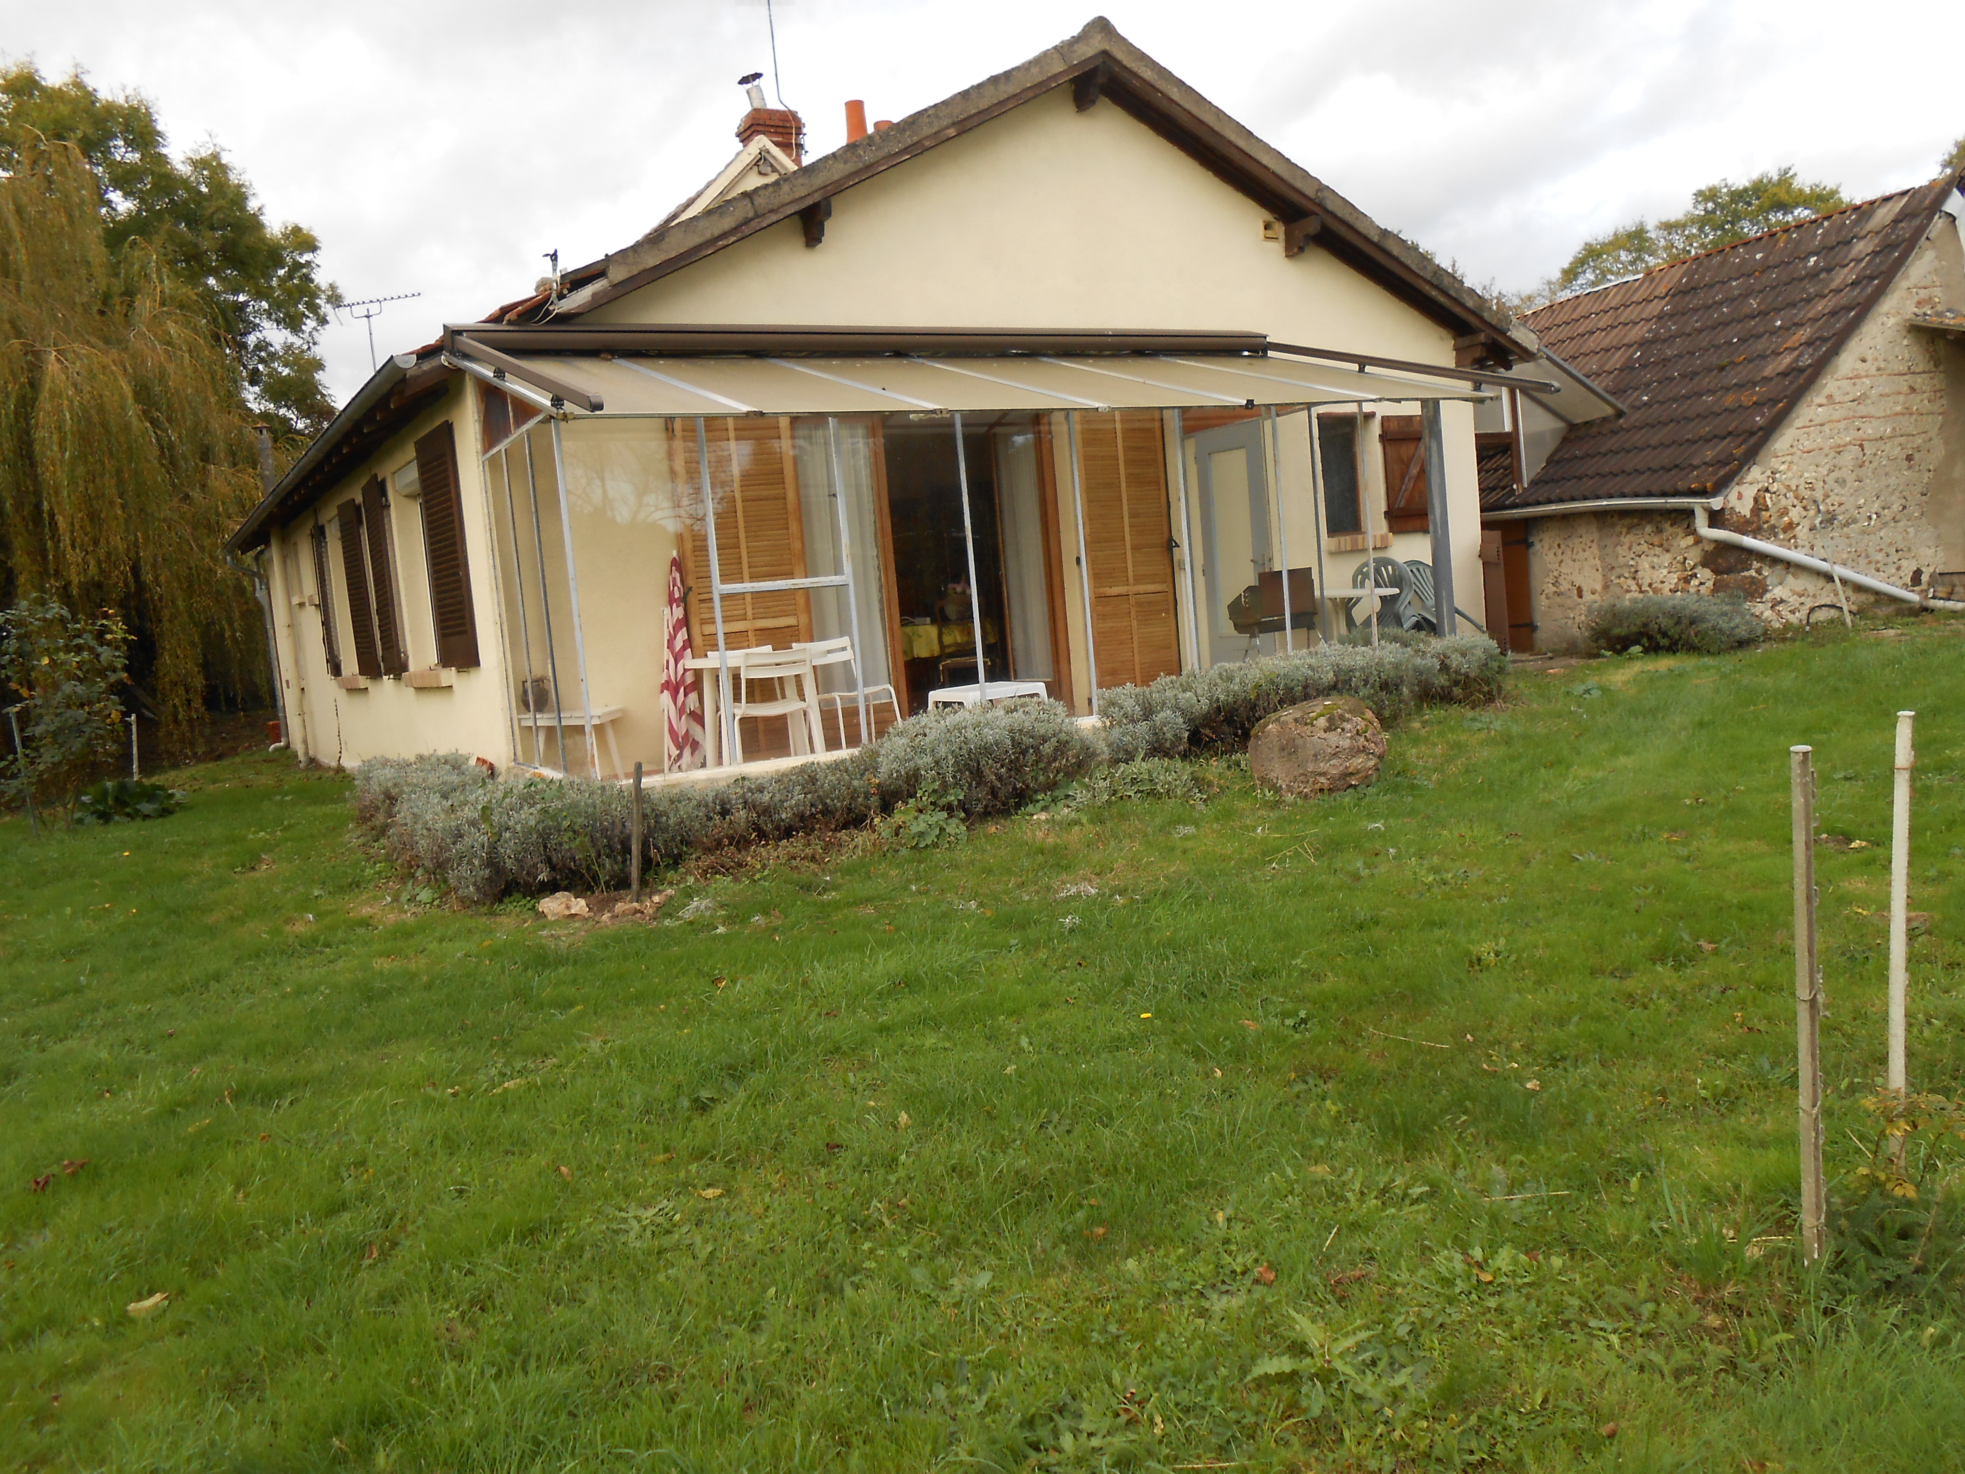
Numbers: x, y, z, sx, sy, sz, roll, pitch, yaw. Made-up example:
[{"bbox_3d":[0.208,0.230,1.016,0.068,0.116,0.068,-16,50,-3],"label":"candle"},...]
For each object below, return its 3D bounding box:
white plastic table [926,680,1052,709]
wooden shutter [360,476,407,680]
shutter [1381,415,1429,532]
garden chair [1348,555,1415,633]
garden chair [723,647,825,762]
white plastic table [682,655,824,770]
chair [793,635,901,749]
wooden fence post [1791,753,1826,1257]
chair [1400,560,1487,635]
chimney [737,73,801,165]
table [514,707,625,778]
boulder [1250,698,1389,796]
[{"bbox_3d":[0.027,-0.126,9.562,0.580,0.390,0.630,-9,6,-30],"label":"white plastic table"},{"bbox_3d":[-4.311,-1.143,10.637,0.050,1.360,0.700,-9,6,-30],"label":"wooden shutter"},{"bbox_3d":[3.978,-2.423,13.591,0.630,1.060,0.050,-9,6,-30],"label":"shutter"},{"bbox_3d":[2.871,-0.777,10.609,0.510,0.940,0.540,-3,6,20],"label":"garden chair"},{"bbox_3d":[-1.178,-0.087,8.218,0.430,0.775,0.510,-8,6,-22],"label":"garden chair"},{"bbox_3d":[-1.273,-0.090,8.588,0.730,0.730,0.730,-7,6,-20],"label":"white plastic table"},{"bbox_3d":[-0.872,-0.213,9.201,0.430,0.785,0.520,-8,6,-30],"label":"chair"},{"bbox_3d":[1.652,0.547,2.954,0.041,1.057,0.041,-2,6,20],"label":"wooden fence post"},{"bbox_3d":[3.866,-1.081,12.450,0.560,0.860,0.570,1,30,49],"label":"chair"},{"bbox_3d":[-2.416,-6.891,16.633,0.560,0.980,0.520,-9,6,-30],"label":"chimney"},{"bbox_3d":[-2.615,0.049,9.416,0.520,0.460,0.760,-6,5,-9],"label":"table"},{"bbox_3d":[1.719,0.051,7.600,0.670,0.470,0.580,-4,5,12],"label":"boulder"}]

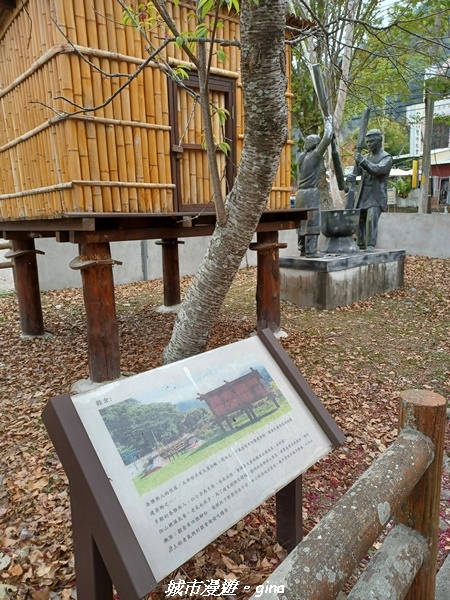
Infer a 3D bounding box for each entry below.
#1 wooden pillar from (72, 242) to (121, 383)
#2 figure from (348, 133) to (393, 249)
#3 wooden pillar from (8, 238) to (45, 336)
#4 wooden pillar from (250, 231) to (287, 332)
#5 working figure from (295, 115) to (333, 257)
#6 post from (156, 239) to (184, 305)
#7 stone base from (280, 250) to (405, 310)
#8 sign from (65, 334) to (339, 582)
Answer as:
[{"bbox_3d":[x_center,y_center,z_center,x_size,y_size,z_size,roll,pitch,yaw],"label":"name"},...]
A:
[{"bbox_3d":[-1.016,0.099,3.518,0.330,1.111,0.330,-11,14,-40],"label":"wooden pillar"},{"bbox_3d":[2.304,-1.761,7.053,0.580,1.911,0.550,-10,14,-38],"label":"figure"},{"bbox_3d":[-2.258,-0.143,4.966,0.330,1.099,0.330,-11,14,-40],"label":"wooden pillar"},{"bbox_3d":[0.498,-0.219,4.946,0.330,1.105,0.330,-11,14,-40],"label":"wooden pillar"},{"bbox_3d":[1.278,-1.620,6.307,0.450,1.976,0.440,-10,14,-38],"label":"working figure"},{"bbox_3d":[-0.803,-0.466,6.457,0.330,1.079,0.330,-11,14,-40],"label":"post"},{"bbox_3d":[1.849,-0.397,6.832,2.041,0.656,0.975,-10,14,-38],"label":"stone base"},{"bbox_3d":[-0.022,0.416,1.395,0.824,0.520,0.060,-12,-30,-45],"label":"sign"}]

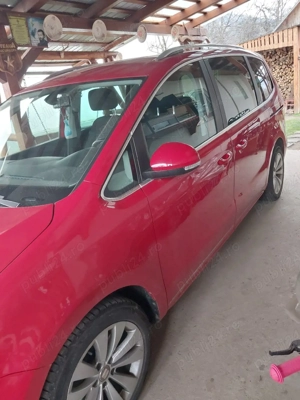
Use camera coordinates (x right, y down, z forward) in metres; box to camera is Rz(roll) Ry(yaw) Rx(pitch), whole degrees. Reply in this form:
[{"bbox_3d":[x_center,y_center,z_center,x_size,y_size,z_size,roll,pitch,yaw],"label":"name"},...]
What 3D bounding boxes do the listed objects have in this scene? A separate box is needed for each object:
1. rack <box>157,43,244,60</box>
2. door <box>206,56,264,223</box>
[{"bbox_3d":[0.466,-1.165,2.687,0.090,0.100,1.680,6,24,32],"label":"rack"},{"bbox_3d":[0.743,-0.542,2.809,0.260,1.190,0.930,6,24,32],"label":"door"}]

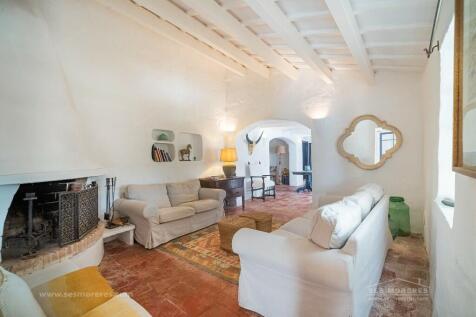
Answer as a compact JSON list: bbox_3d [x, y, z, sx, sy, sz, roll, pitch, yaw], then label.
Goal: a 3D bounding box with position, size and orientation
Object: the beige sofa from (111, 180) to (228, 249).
[{"bbox_3d":[-1.137,0.843,3.683,0.890,0.850,1.790,-1,-1,35],"label":"beige sofa"}]

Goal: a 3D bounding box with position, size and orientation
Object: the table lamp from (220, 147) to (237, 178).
[{"bbox_3d":[-0.225,0.109,4.899,0.410,0.770,0.410,0,-1,0],"label":"table lamp"}]

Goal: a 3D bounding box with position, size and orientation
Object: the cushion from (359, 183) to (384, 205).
[{"bbox_3d":[1.602,0.577,2.480,0.210,0.440,0.560,17,10,40],"label":"cushion"}]

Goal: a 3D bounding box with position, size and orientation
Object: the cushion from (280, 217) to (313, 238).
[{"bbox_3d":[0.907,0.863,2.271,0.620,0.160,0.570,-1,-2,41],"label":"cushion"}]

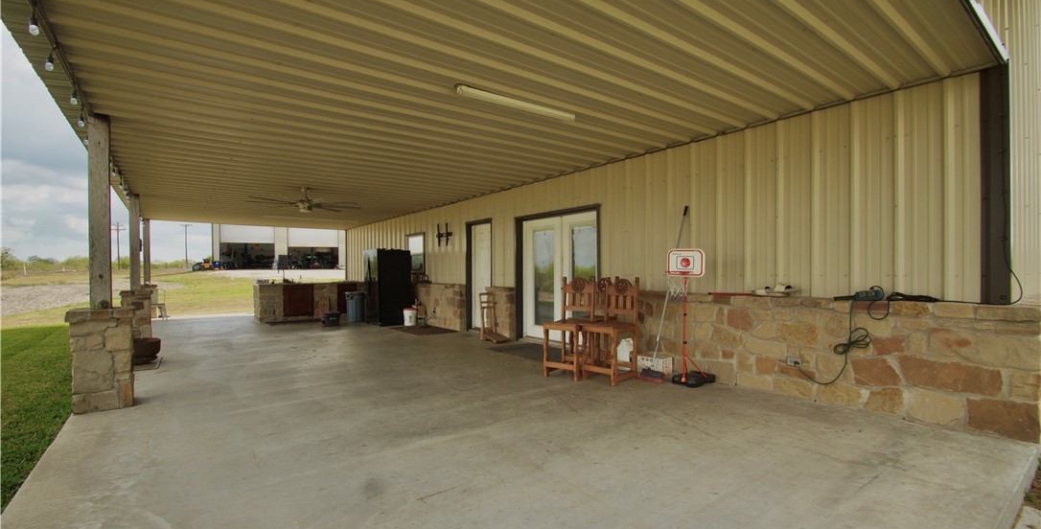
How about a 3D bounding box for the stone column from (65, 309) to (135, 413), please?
[{"bbox_3d":[-3.964,0.878,4.130,0.430,0.910,0.430,0,0,-39],"label":"stone column"}]

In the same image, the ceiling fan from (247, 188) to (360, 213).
[{"bbox_3d":[-3.753,-1.134,7.548,1.800,0.450,1.800,0,0,-38],"label":"ceiling fan"}]

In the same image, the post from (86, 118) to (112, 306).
[{"bbox_3d":[-3.828,-0.493,3.951,0.140,1.737,0.140,0,-1,-38],"label":"post"}]

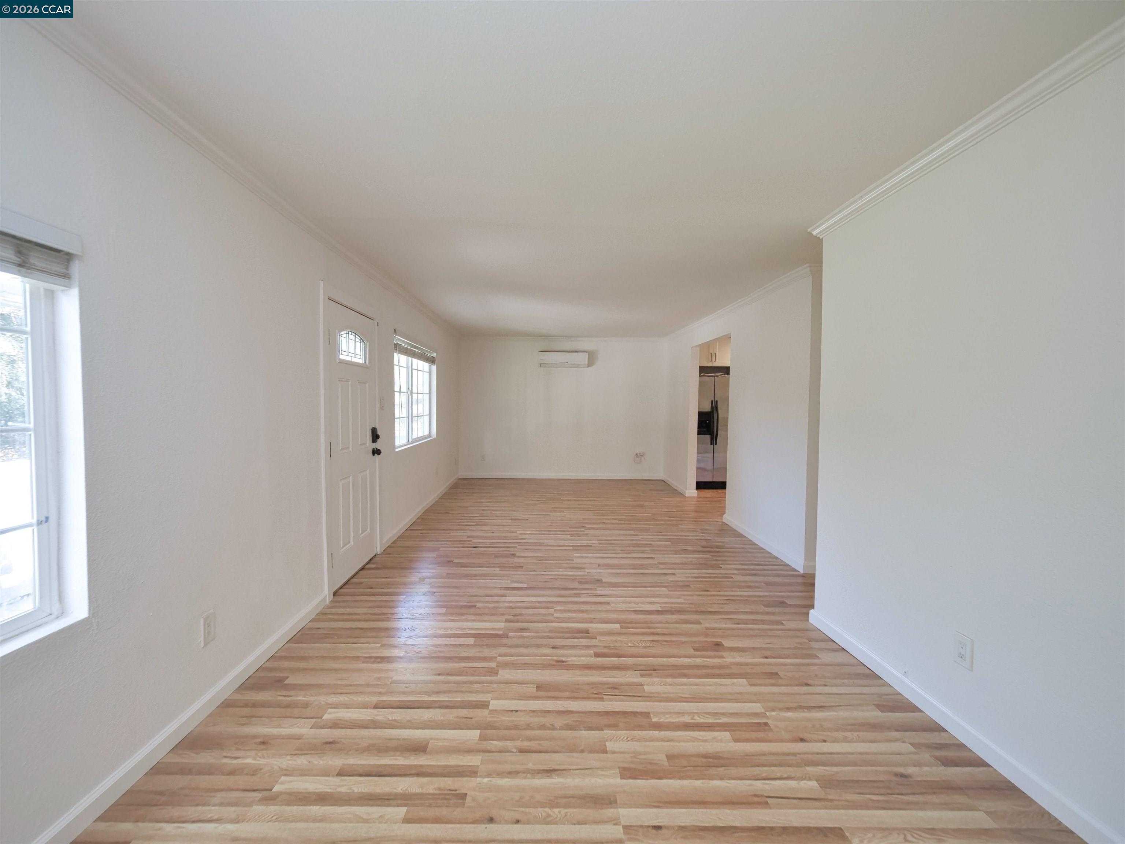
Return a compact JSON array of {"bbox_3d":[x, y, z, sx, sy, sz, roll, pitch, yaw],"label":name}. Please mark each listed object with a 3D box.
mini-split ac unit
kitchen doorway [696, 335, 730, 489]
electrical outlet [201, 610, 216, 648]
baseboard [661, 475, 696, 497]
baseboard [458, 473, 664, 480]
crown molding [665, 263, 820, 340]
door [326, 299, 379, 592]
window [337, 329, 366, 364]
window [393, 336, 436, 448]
[{"bbox_3d":[0.030,-1.076,7.872,0.850,0.275,0.210,0,2,-3],"label":"mini-split ac unit"},{"bbox_3d":[1.914,0.056,5.870,0.150,2.152,1.359,0,2,-3],"label":"kitchen doorway"},{"bbox_3d":[-1.510,0.883,1.949,0.012,0.124,0.076,0,2,-3],"label":"electrical outlet"},{"bbox_3d":[1.829,1.023,7.393,0.140,0.100,1.506,0,2,-3],"label":"baseboard"},{"bbox_3d":[-0.013,0.984,8.047,3.595,0.100,0.018,0,2,-3],"label":"baseboard"},{"bbox_3d":[1.828,-1.276,5.787,0.085,0.090,4.533,0,2,-3],"label":"crown molding"},{"bbox_3d":[-1.608,0.158,3.502,0.045,2.005,0.881,0,2,-3],"label":"door"},{"bbox_3d":[-1.591,-0.560,3.455,0.035,0.262,0.545,0,2,-3],"label":"window"},{"bbox_3d":[-1.731,-0.312,5.301,0.120,1.127,1.762,0,2,-3],"label":"window"}]

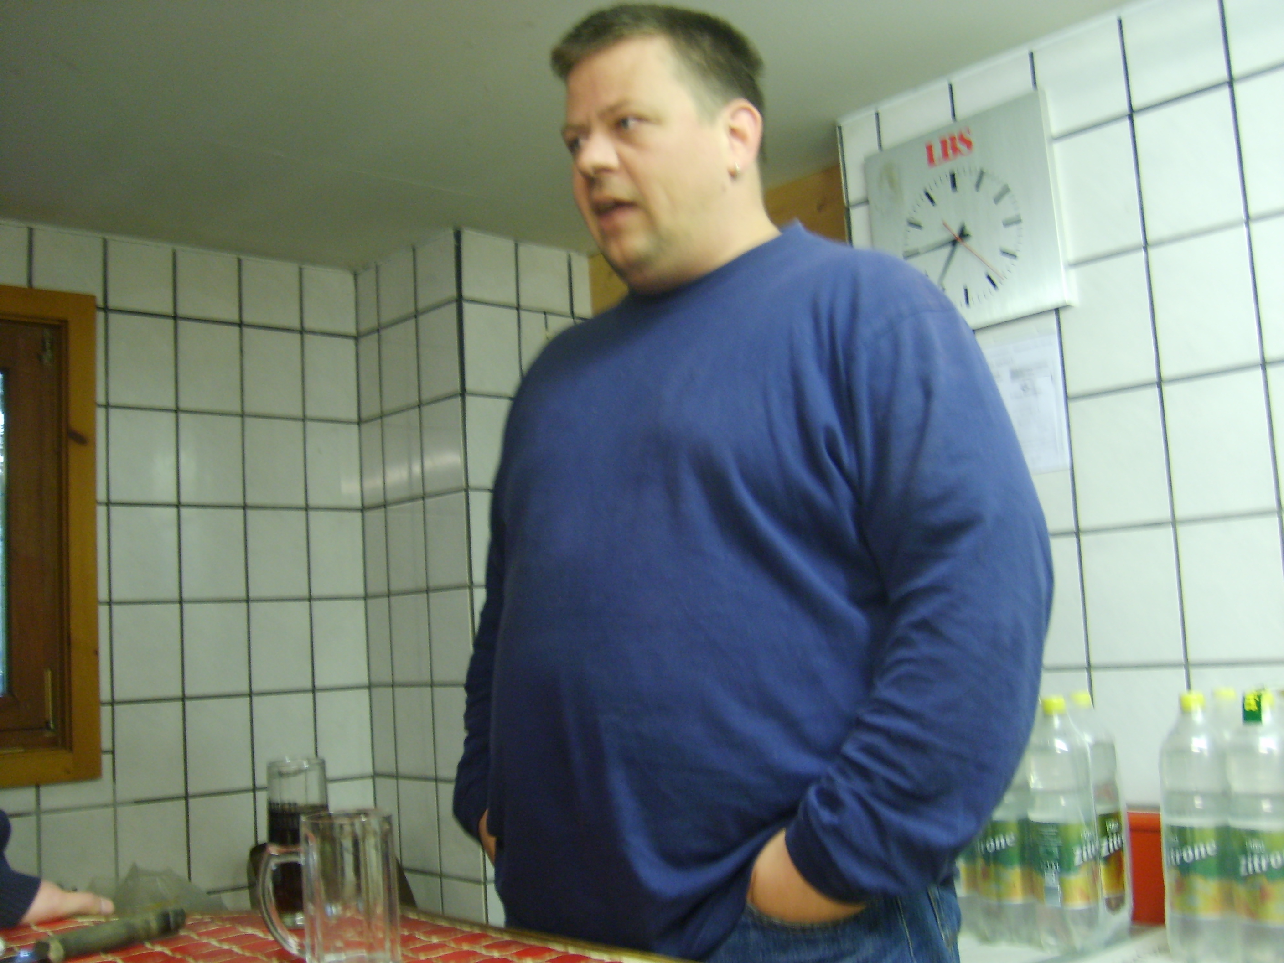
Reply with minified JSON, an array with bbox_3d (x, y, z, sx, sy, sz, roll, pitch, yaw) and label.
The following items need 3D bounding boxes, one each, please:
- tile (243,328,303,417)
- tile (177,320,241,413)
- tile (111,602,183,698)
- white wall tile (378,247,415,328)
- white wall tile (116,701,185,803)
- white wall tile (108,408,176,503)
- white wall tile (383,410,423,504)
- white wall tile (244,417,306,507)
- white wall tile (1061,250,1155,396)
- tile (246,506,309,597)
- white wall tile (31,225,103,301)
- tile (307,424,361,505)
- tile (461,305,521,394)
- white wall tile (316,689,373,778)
[{"bbox_3d":[-0.818,-0.239,2.876,0.150,0.200,0.010,3,-8,-43],"label":"tile"},{"bbox_3d":[-0.921,-0.242,2.764,0.148,0.198,0.010,2,-8,-43],"label":"tile"},{"bbox_3d":[-1.014,0.354,2.660,0.150,0.200,0.010,2,-8,-42],"label":"tile"},{"bbox_3d":[-0.554,-0.434,2.956,0.010,0.150,0.150,2,-8,-43],"label":"white wall tile"},{"bbox_3d":[-0.992,0.542,2.616,0.145,0.198,0.010,2,-9,-44],"label":"white wall tile"},{"bbox_3d":[-1.029,-0.050,2.678,0.145,0.198,0.010,2,-9,-44],"label":"white wall tile"},{"bbox_3d":[-0.526,-0.054,2.877,0.010,0.200,0.150,3,-8,-43],"label":"white wall tile"},{"bbox_3d":[-0.816,-0.040,2.882,0.145,0.198,0.010,2,-9,-44],"label":"white wall tile"},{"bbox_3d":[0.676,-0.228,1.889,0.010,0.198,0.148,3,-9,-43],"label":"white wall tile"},{"bbox_3d":[-0.804,0.160,2.860,0.145,0.198,0.010,2,-9,-44],"label":"tile"},{"bbox_3d":[-1.139,-0.421,2.587,0.148,0.149,0.010,2,-8,-43],"label":"white wall tile"},{"bbox_3d":[-0.710,-0.036,2.983,0.139,0.198,0.010,2,-9,-44],"label":"tile"},{"bbox_3d":[-0.323,-0.279,2.786,0.150,0.200,0.010,3,-8,-43],"label":"tile"},{"bbox_3d":[-0.676,0.568,2.929,0.139,0.200,0.010,2,-8,-42],"label":"white wall tile"}]

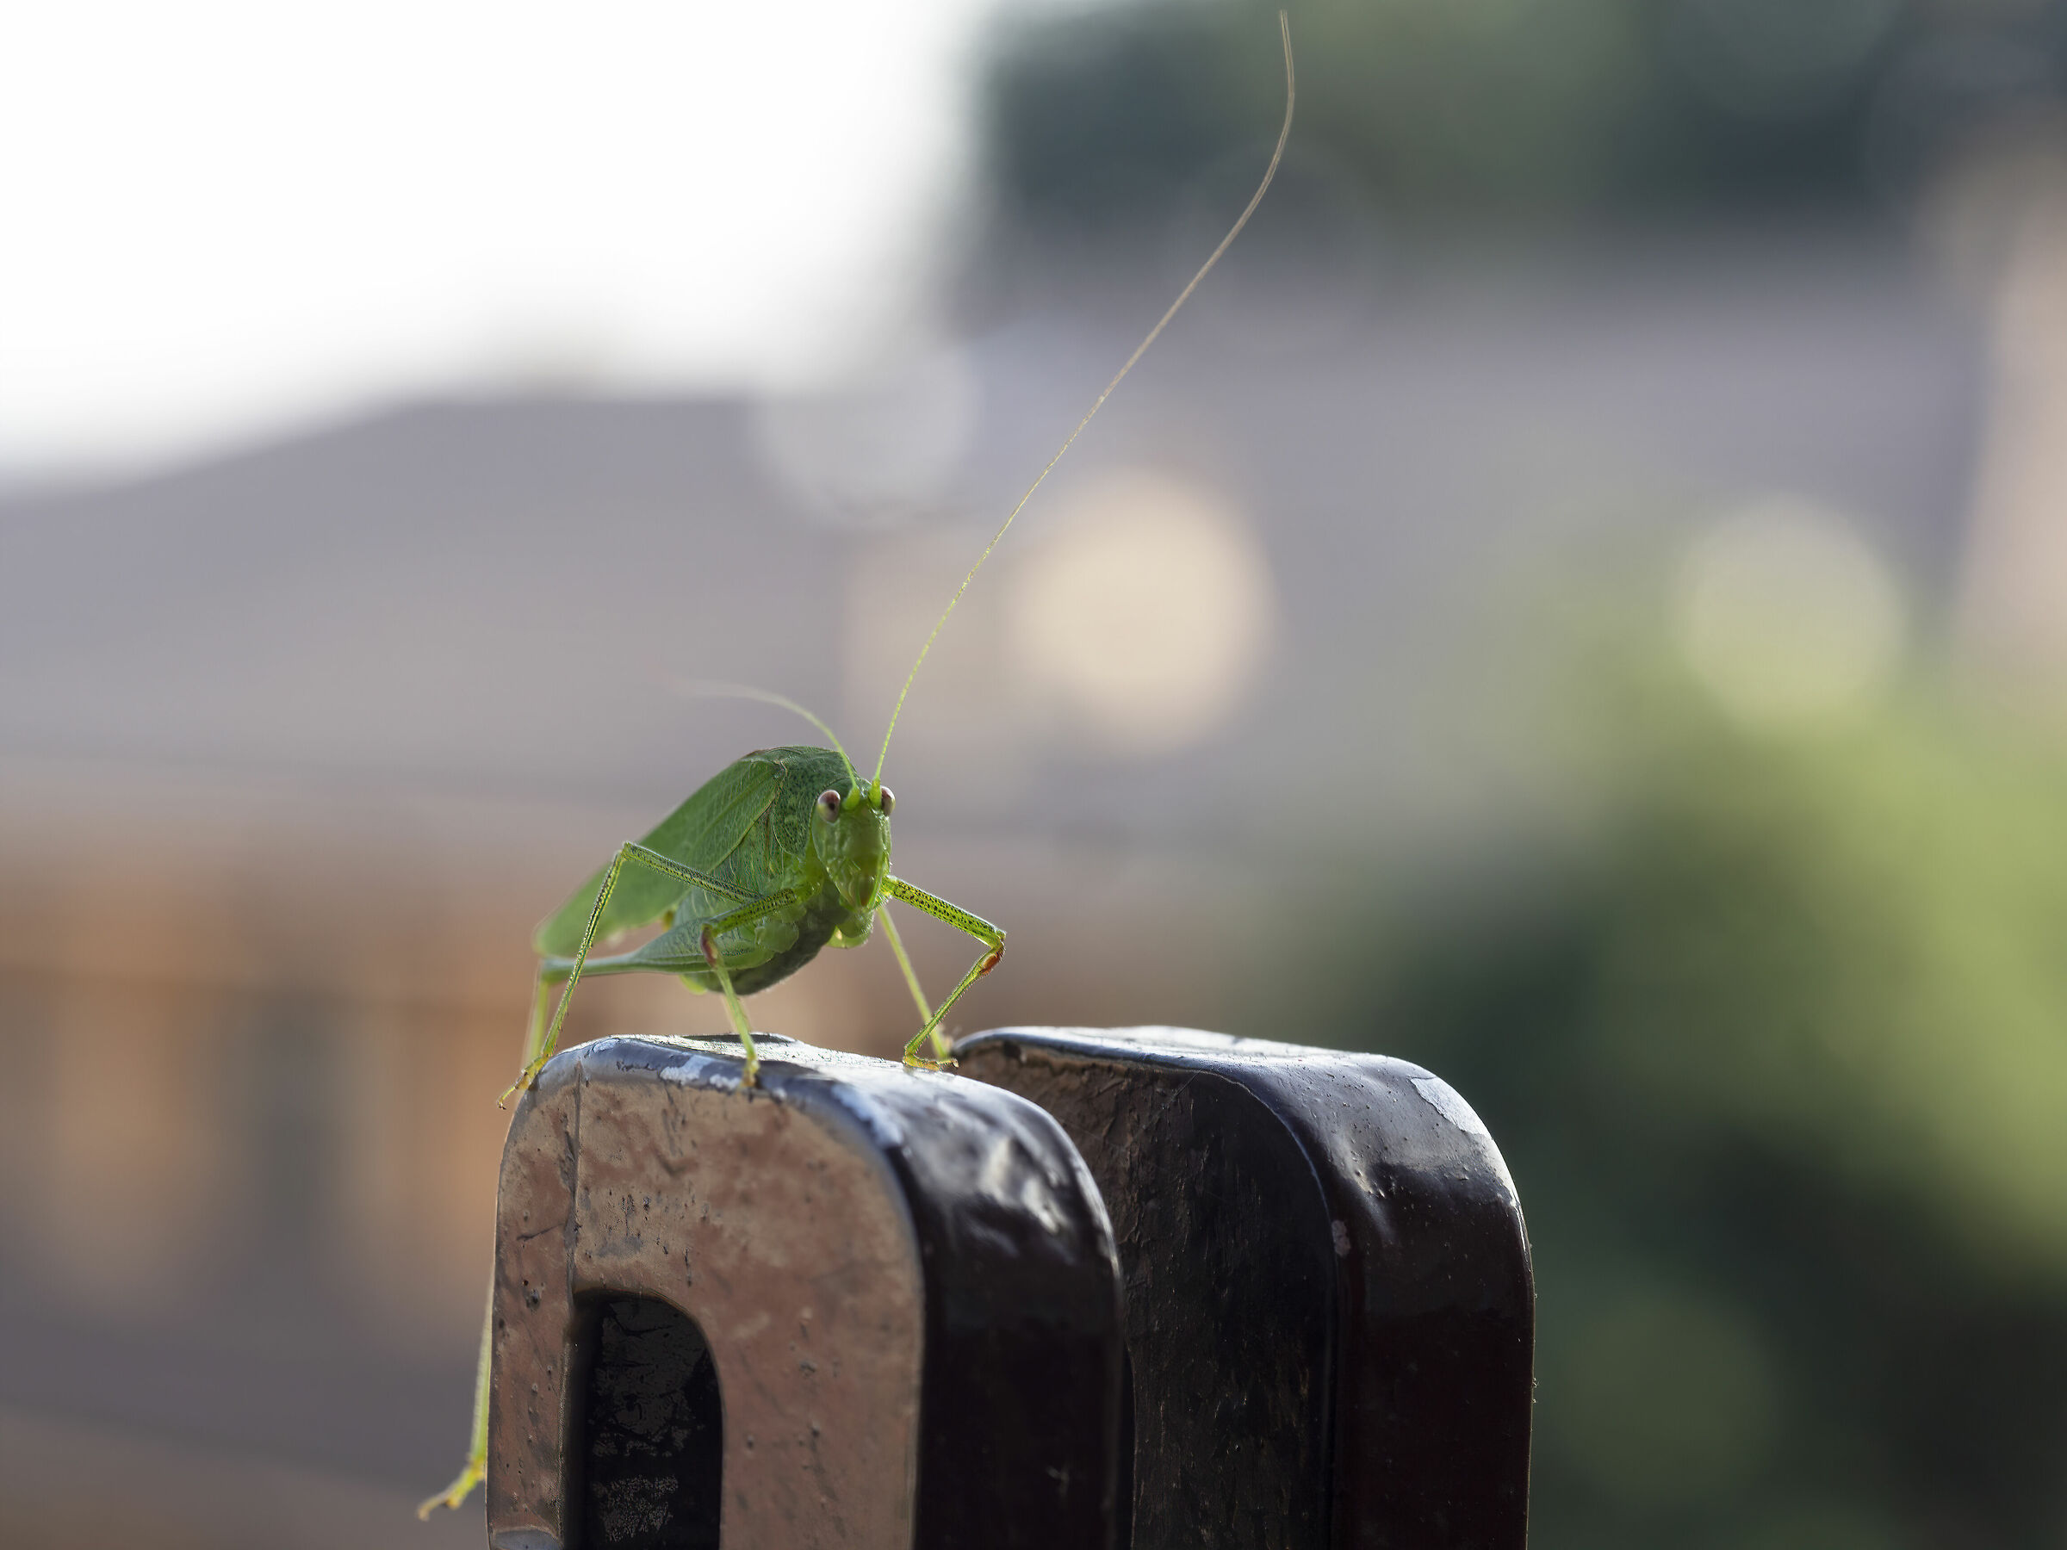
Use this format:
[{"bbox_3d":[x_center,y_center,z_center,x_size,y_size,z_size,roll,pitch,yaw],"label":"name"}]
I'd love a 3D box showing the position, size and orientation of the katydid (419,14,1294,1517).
[{"bbox_3d":[-0.011,0.001,0.422,0.035,0.087,0.049,-1,3,-30],"label":"katydid"}]

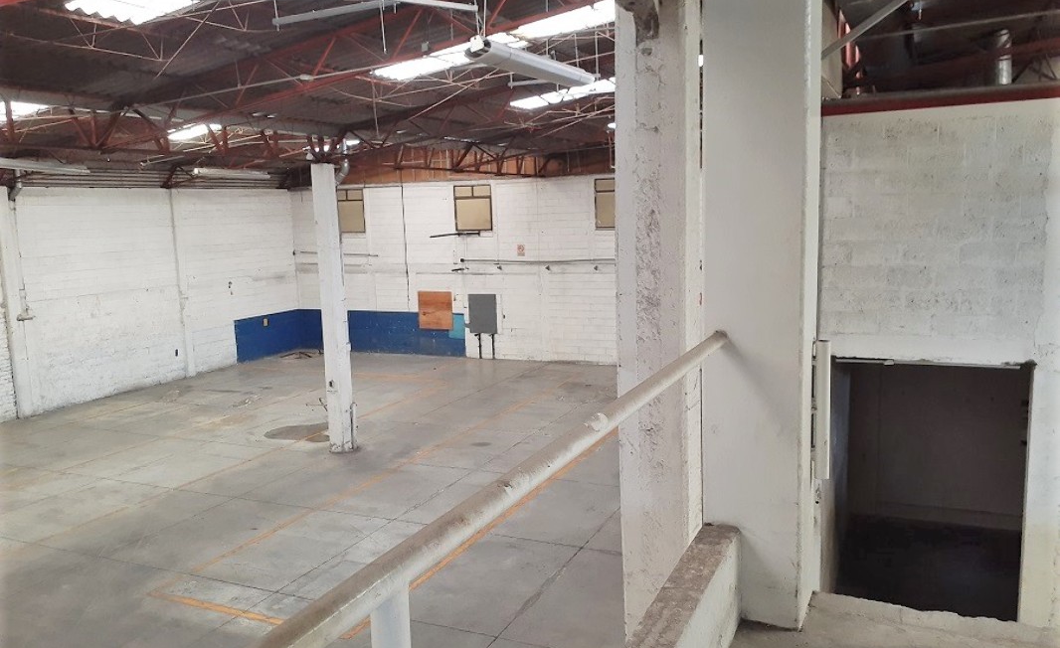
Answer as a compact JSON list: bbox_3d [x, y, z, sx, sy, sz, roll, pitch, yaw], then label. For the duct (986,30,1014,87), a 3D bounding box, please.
[{"bbox_3d":[5.978,-3.383,10.500,0.220,0.698,0.200,2,8,24],"label":"duct"}]

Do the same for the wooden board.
[{"bbox_3d":[-2.820,-0.381,24.591,1.172,1.143,0.040,2,8,24],"label":"wooden board"}]

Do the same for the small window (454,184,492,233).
[{"bbox_3d":[-1.601,-3.301,23.662,1.159,1.309,0.100,2,8,24],"label":"small window"}]

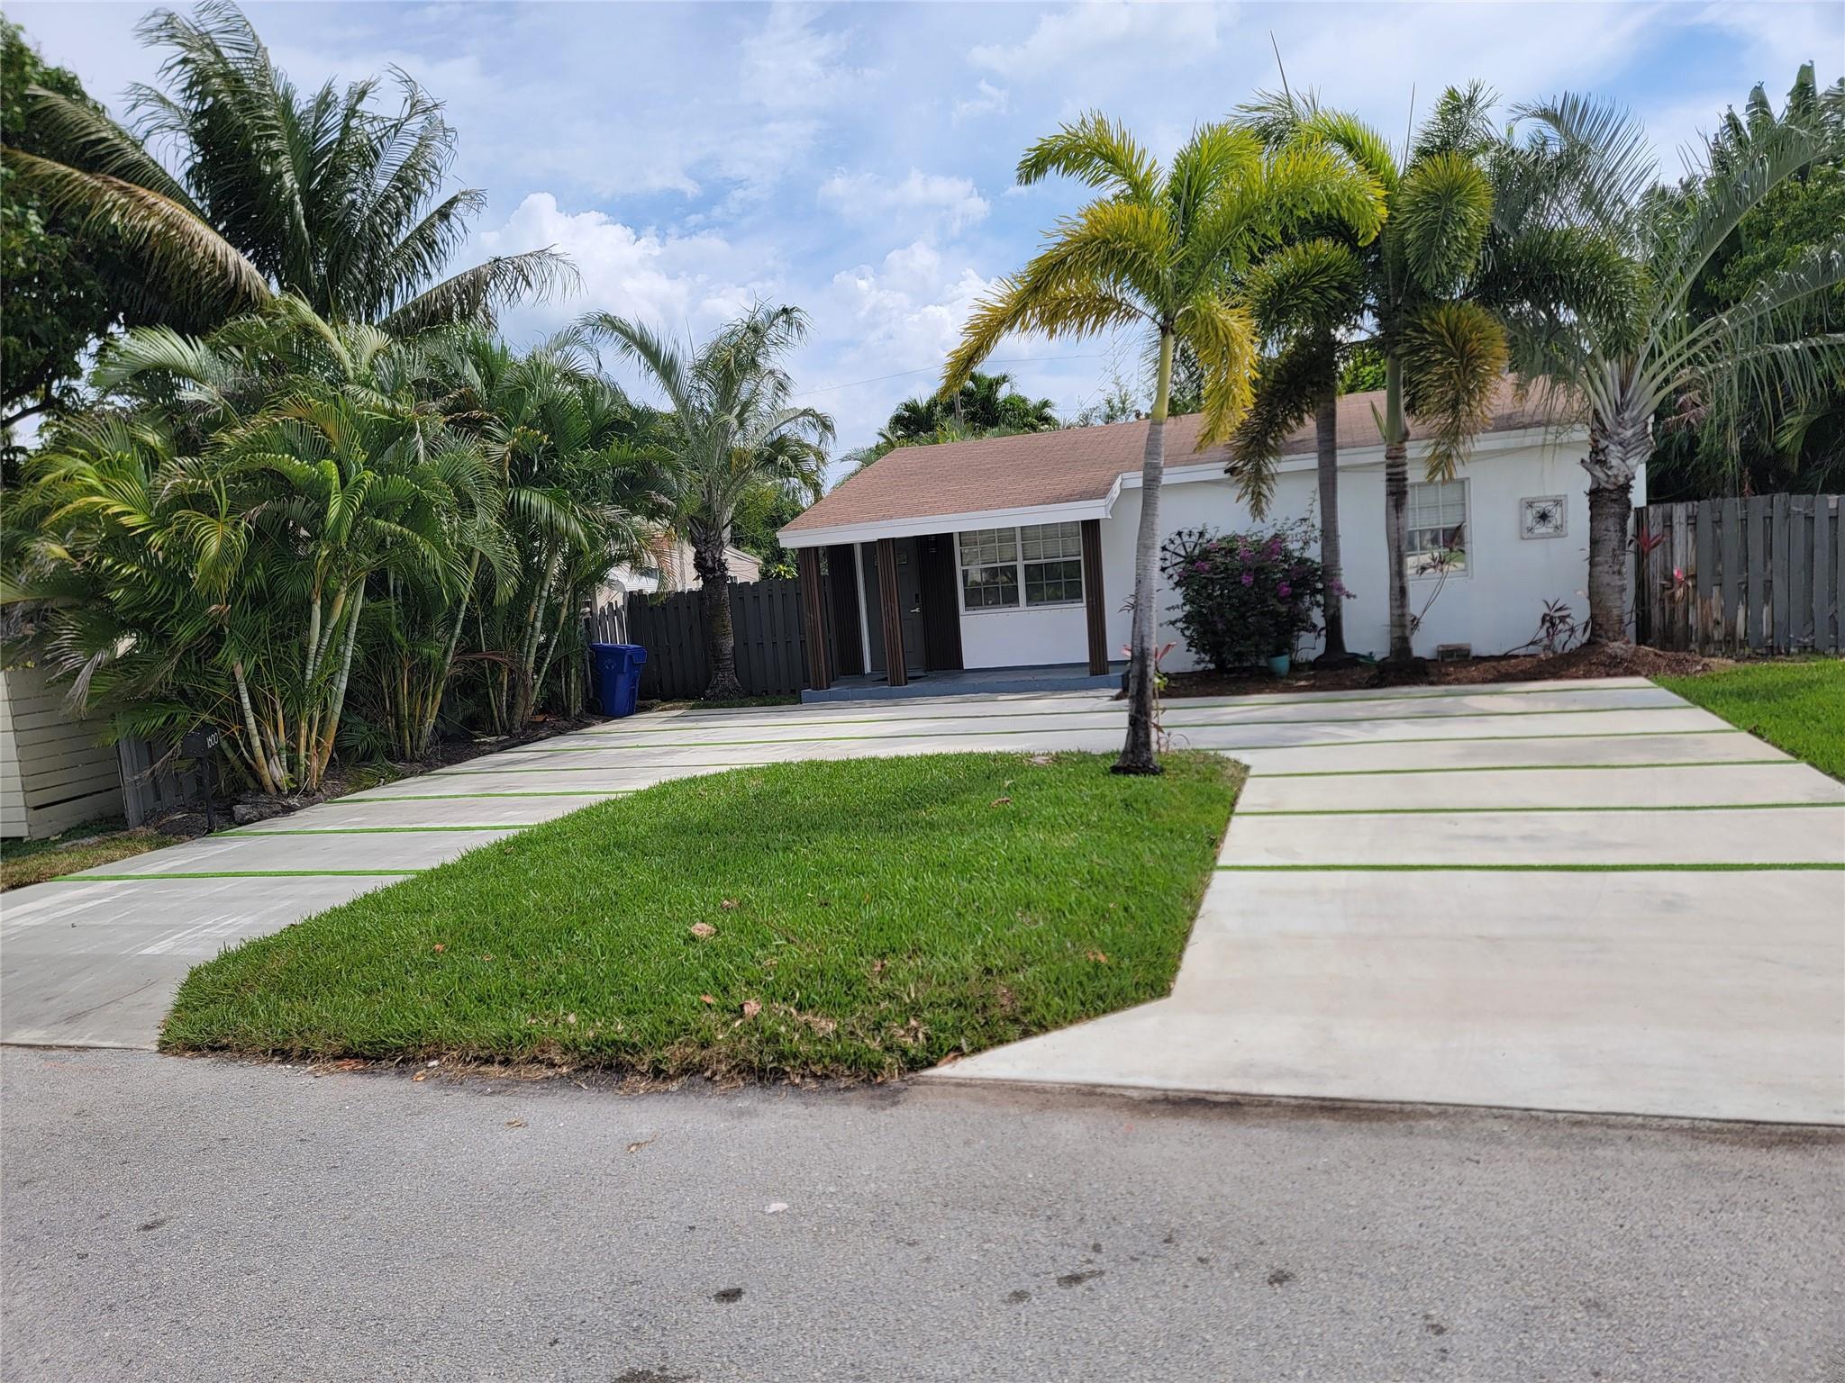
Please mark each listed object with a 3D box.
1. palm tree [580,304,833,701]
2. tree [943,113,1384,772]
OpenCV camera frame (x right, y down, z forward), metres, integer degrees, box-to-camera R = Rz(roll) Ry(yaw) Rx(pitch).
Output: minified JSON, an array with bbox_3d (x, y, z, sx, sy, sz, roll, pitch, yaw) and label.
[{"bbox_3d":[-3.151,-2.874,19.978,3.700,6.000,3.700,-5,5,-9],"label":"palm tree"},{"bbox_3d":[1.865,-1.875,9.829,3.300,5.000,3.200,-4,5,9],"label":"tree"}]

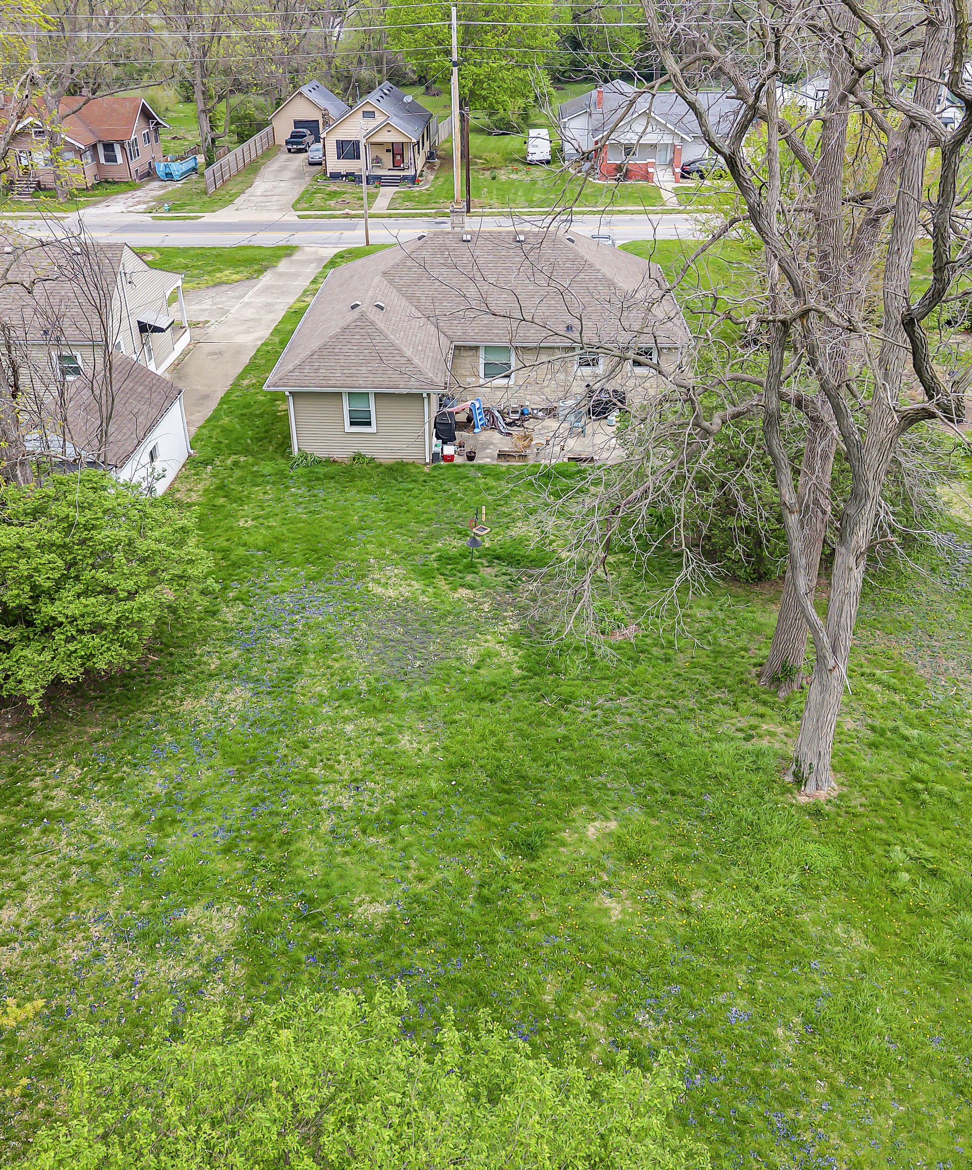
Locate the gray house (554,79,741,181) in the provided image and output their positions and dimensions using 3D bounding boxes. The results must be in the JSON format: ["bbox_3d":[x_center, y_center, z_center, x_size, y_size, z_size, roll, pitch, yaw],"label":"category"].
[{"bbox_3d":[13.838,-39.841,93.467,14.100,6.200,19.000,0,30,1],"label":"gray house"}]

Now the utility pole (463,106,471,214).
[{"bbox_3d":[-1.182,-29.264,74.862,0.280,6.800,0.280,0,30,0],"label":"utility pole"}]

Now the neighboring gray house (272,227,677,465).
[{"bbox_3d":[0.231,-9.752,39.954,13.950,5.423,14.788,1,30,1],"label":"neighboring gray house"}]

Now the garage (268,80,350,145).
[{"bbox_3d":[-17.259,-46.637,106.869,6.600,4.600,9.400,0,30,1],"label":"garage"}]

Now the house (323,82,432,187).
[{"bbox_3d":[-8.911,-38.110,90.888,7.800,5.950,16.600,1,30,2],"label":"house"}]

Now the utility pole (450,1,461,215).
[{"bbox_3d":[-1.921,-31.730,73.189,0.360,12.750,0.360,0,30,0],"label":"utility pole"}]

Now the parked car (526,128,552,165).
[{"bbox_3d":[4.794,-39.078,95.882,2.000,2.500,5.800,1,30,2],"label":"parked car"}]

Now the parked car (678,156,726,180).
[{"bbox_3d":[18.396,-33.977,88.092,4.700,1.470,1.820,-8,31,-14],"label":"parked car"}]

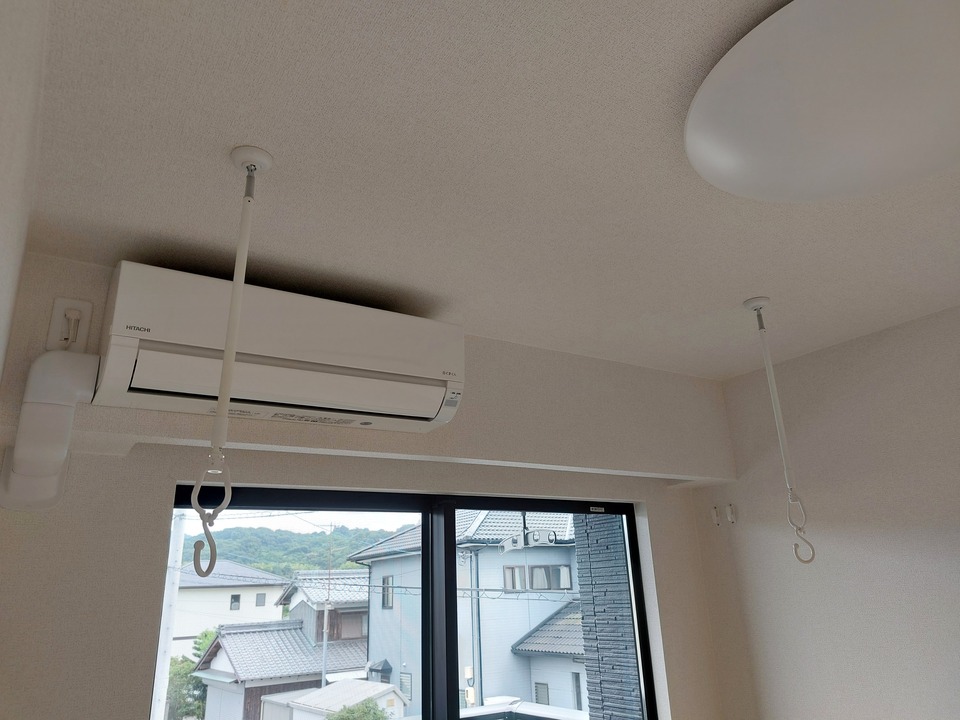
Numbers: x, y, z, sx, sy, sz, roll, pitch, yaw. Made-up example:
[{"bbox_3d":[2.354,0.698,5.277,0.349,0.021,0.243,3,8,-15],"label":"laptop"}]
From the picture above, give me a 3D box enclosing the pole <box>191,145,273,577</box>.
[{"bbox_3d":[-0.374,-0.022,1.009,0.079,0.666,0.070,9,-21,-30],"label":"pole"}]

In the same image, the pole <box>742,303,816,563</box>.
[{"bbox_3d":[0.760,0.164,1.692,0.070,0.674,0.070,9,-21,-30],"label":"pole"}]

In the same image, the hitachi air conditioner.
[{"bbox_3d":[-0.426,-0.009,1.554,0.783,0.269,0.210,9,-21,-30],"label":"hitachi air conditioner"}]

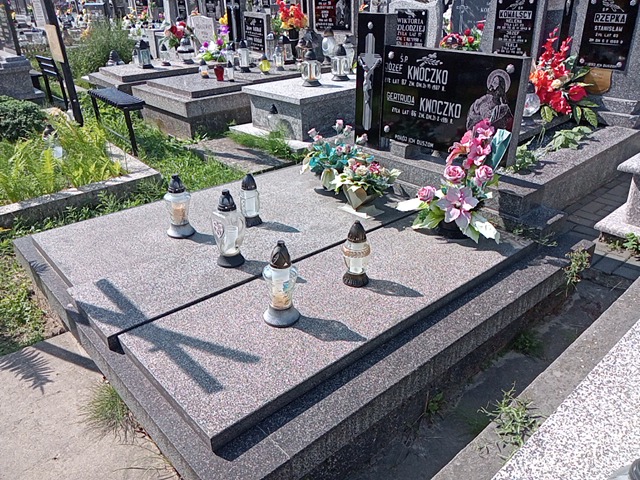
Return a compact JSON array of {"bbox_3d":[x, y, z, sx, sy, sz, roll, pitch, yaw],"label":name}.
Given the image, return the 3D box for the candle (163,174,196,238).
[{"bbox_3d":[-0.711,-0.180,2.588,0.135,0.305,0.135,-22,34,-36],"label":"candle"}]

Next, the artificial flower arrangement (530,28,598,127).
[{"bbox_3d":[1.733,-1.123,3.664,0.340,0.620,0.400,-22,33,-36],"label":"artificial flower arrangement"}]

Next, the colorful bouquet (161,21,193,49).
[{"bbox_3d":[-1.820,-2.559,6.524,0.290,0.360,0.340,-22,33,-36],"label":"colorful bouquet"}]

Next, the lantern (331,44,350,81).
[{"bbox_3d":[0.215,-1.830,5.290,0.150,0.317,0.150,-22,33,-36],"label":"lantern"}]

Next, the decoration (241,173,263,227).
[{"bbox_3d":[-0.354,-0.214,2.692,0.106,0.271,0.106,0,27,0],"label":"decoration"}]

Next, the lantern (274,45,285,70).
[{"bbox_3d":[-0.444,-2.004,5.682,0.100,0.256,0.100,0,27,0],"label":"lantern"}]

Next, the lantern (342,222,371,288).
[{"bbox_3d":[0.158,0.049,2.151,0.113,0.282,0.113,0,27,0],"label":"lantern"}]

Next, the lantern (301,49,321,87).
[{"bbox_3d":[-0.096,-1.791,5.364,0.195,0.354,0.195,0,27,0],"label":"lantern"}]

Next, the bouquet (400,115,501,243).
[{"bbox_3d":[0.610,-0.282,2.401,0.460,0.520,0.360,15,30,28],"label":"bouquet"}]

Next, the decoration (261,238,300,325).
[{"bbox_3d":[-0.141,0.145,1.801,0.130,0.314,0.130,0,27,0],"label":"decoration"}]

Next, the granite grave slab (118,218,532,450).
[{"bbox_3d":[0.161,0.190,2.107,1.733,0.046,0.616,-22,33,-36],"label":"granite grave slab"}]

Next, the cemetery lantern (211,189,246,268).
[{"bbox_3d":[-0.394,-0.055,2.192,0.120,0.333,0.120,-22,33,-36],"label":"cemetery lantern"}]

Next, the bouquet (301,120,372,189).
[{"bbox_3d":[0.110,-0.514,3.052,0.400,0.365,0.340,19,32,33],"label":"bouquet"}]

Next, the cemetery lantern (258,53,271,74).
[{"bbox_3d":[-0.612,-1.955,5.732,0.133,0.208,0.133,0,27,0],"label":"cemetery lantern"}]

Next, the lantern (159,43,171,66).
[{"bbox_3d":[-1.863,-2.211,6.166,0.125,0.243,0.125,-22,33,-36],"label":"lantern"}]

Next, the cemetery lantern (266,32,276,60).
[{"bbox_3d":[-0.559,-2.219,5.958,0.108,0.304,0.108,0,27,0],"label":"cemetery lantern"}]

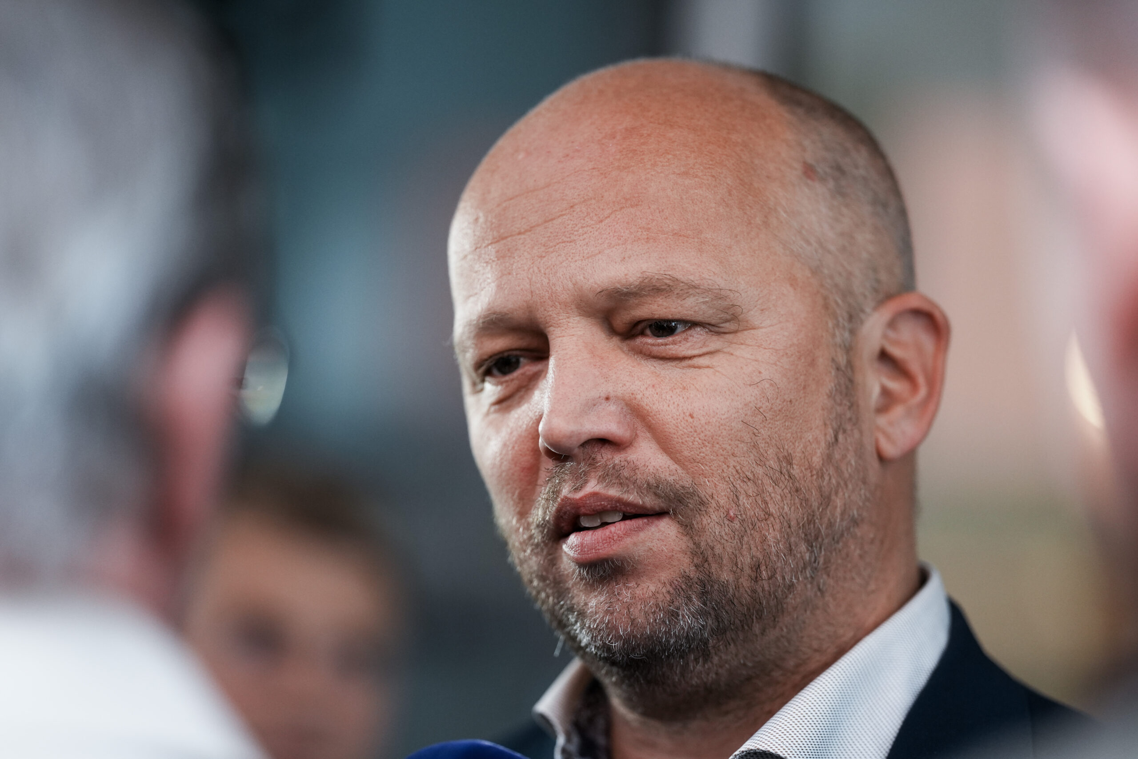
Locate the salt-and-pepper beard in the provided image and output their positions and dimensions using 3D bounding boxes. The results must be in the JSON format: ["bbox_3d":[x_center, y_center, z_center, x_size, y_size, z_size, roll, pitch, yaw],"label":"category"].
[{"bbox_3d":[0.032,0.064,1.635,0.146,0.132,0.110,-12,-13,27],"label":"salt-and-pepper beard"}]

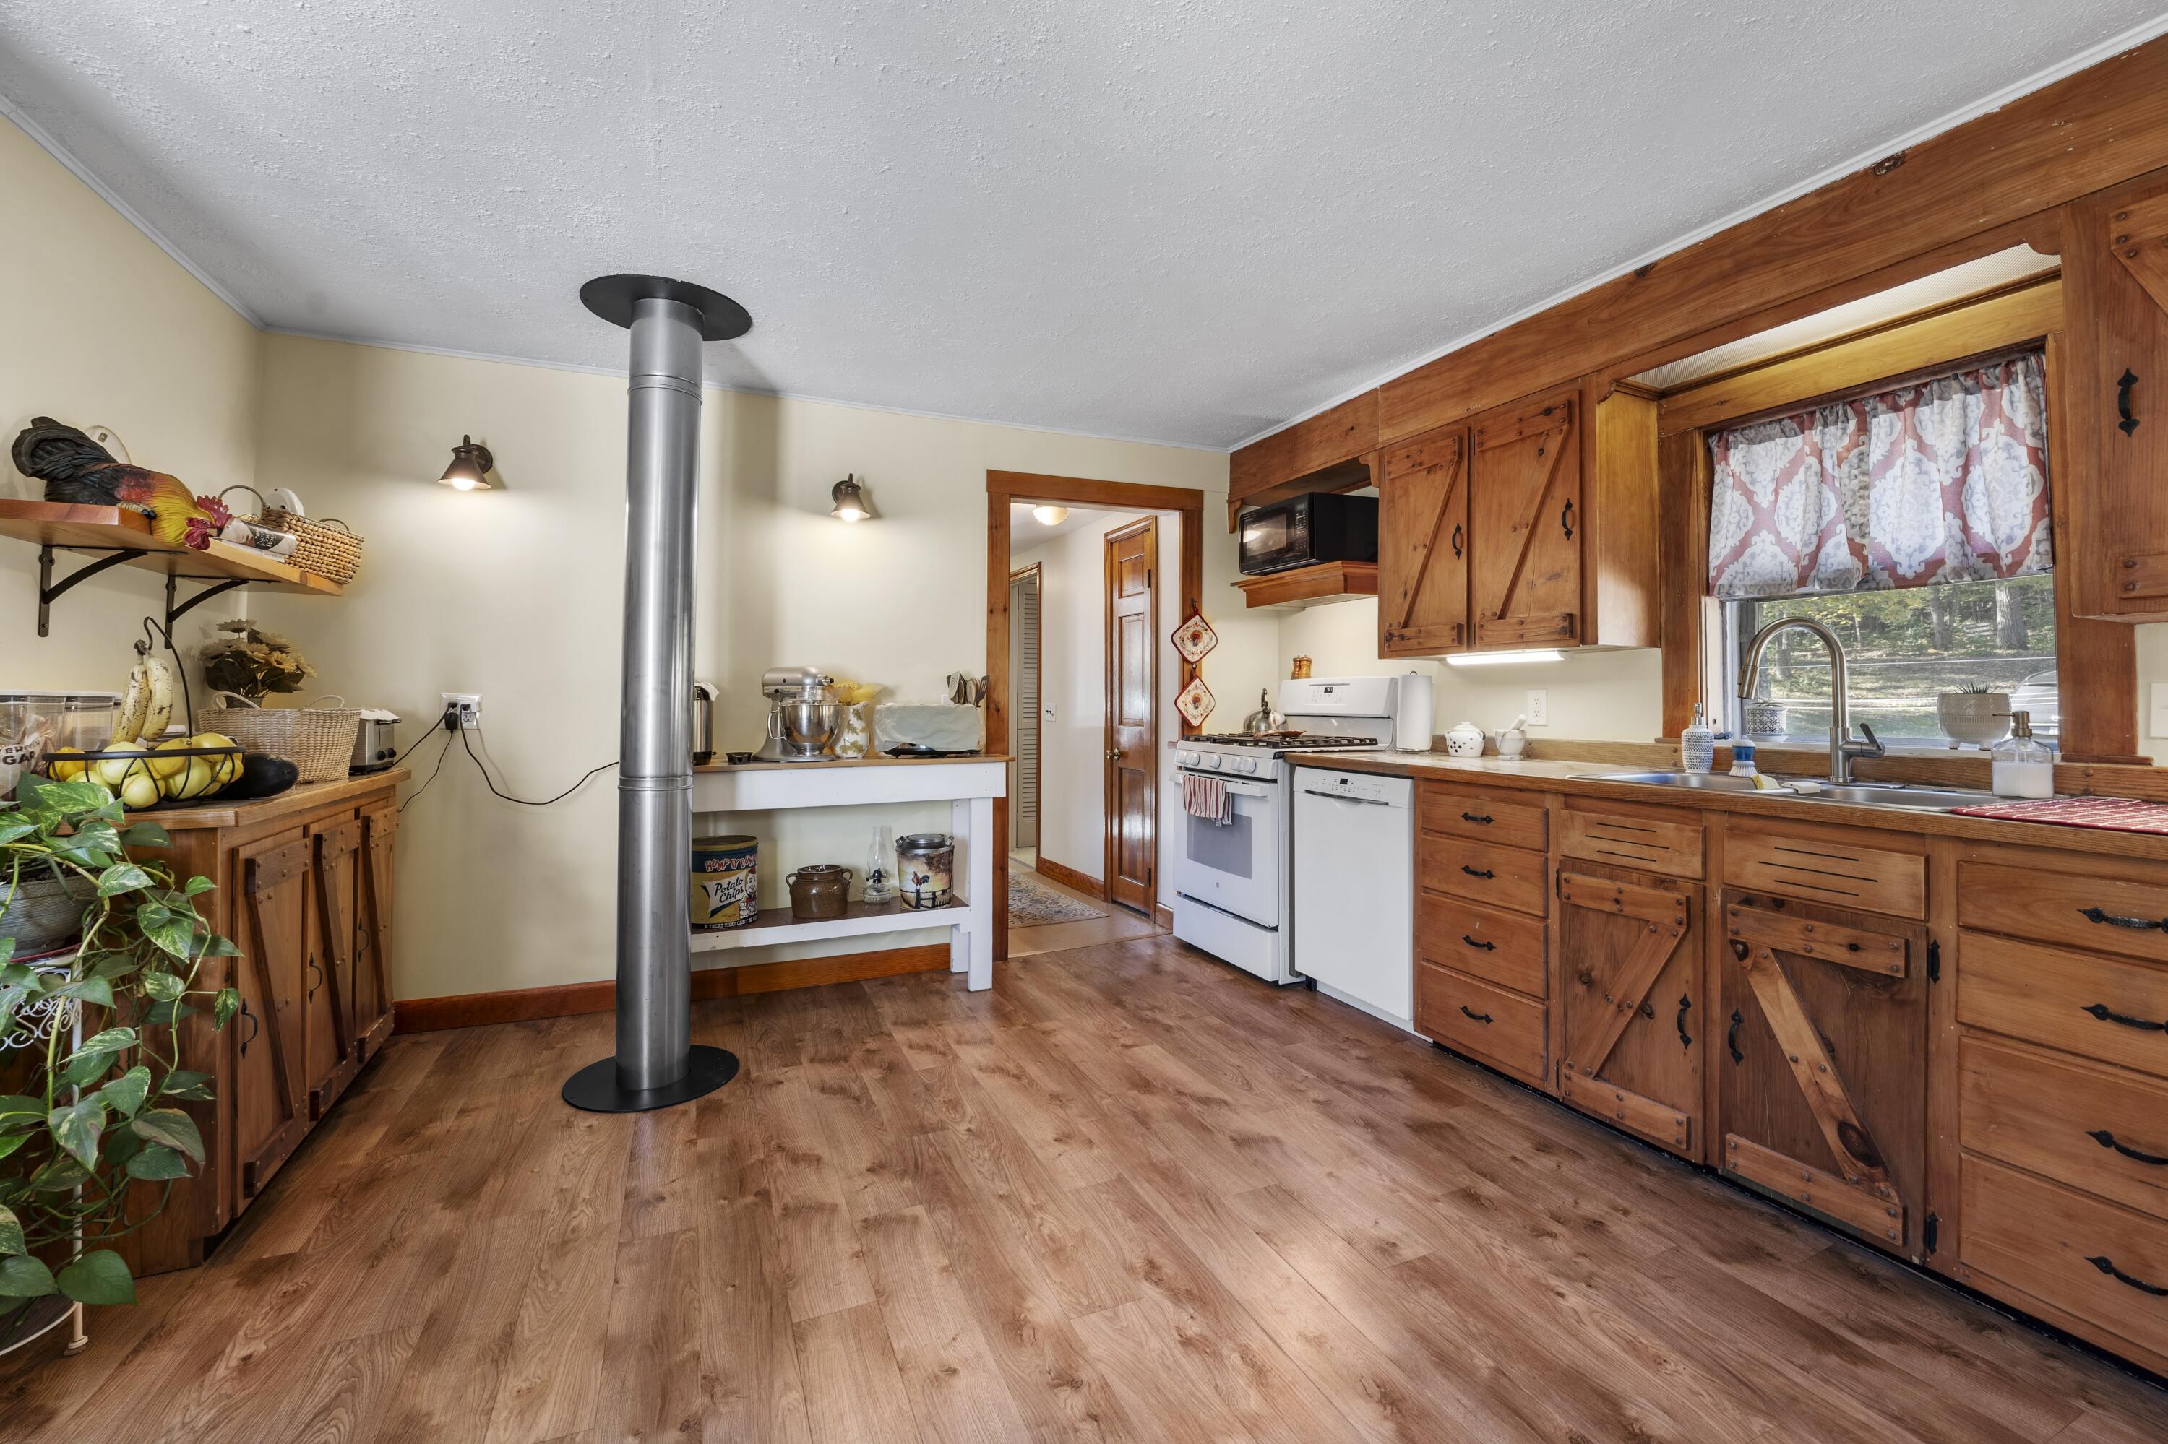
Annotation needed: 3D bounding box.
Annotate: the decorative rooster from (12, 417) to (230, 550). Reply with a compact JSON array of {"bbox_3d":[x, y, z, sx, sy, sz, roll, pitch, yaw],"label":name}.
[{"bbox_3d":[-1.942,-0.476,1.704,0.305,0.225,0.150,-1,2,-28],"label":"decorative rooster"}]

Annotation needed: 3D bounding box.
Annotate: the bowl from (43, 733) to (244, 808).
[{"bbox_3d":[-1.866,0.106,1.685,0.270,0.120,0.270,0,1,-25],"label":"bowl"}]

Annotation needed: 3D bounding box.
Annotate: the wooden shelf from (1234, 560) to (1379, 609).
[{"bbox_3d":[1.022,-0.600,3.828,0.300,0.130,0.790,-1,2,-25],"label":"wooden shelf"}]

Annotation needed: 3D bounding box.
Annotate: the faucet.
[{"bbox_3d":[1.809,-0.054,2.077,0.275,0.410,0.115,0,1,3],"label":"faucet"}]

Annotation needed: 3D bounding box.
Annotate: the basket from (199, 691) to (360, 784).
[{"bbox_3d":[-2.292,0.043,2.409,0.325,0.240,0.190,0,1,8],"label":"basket"}]

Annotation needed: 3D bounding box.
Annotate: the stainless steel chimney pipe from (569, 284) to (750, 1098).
[{"bbox_3d":[-1.247,-0.074,2.480,0.460,2.250,0.460,0,1,-25],"label":"stainless steel chimney pipe"}]

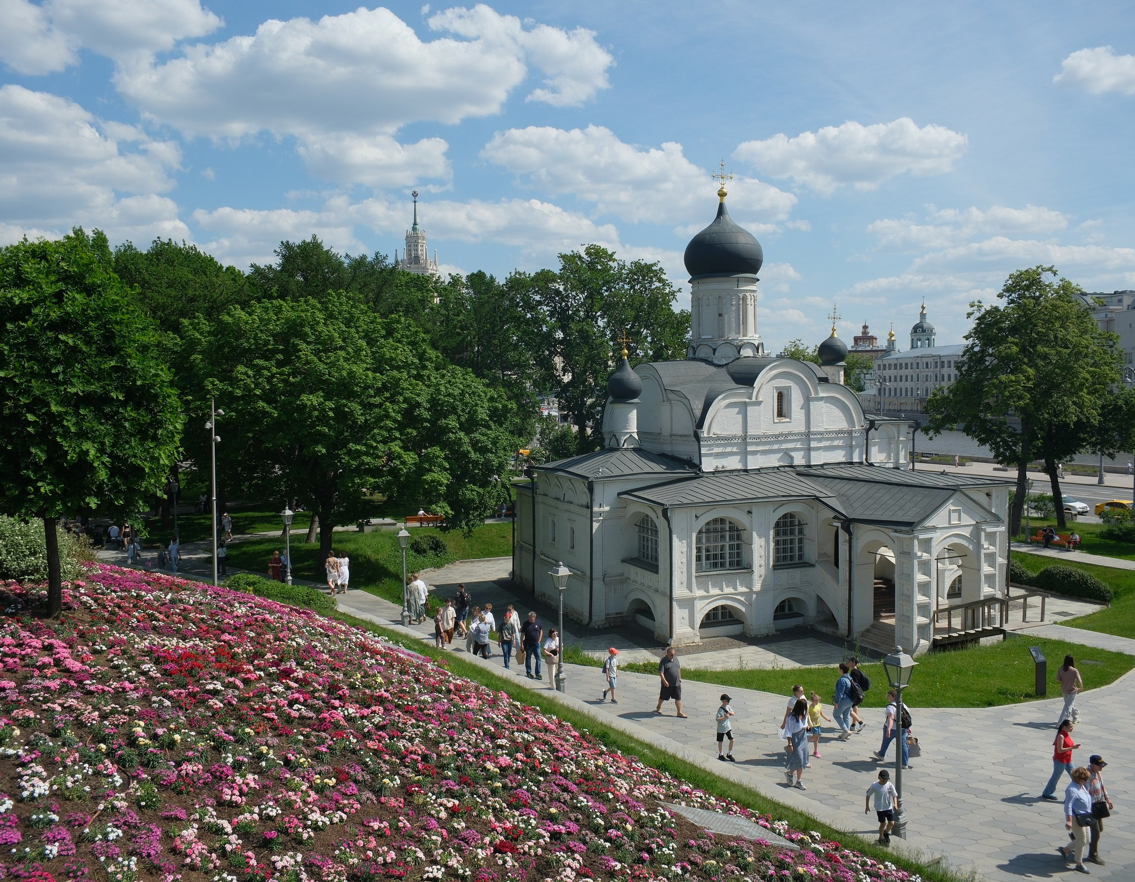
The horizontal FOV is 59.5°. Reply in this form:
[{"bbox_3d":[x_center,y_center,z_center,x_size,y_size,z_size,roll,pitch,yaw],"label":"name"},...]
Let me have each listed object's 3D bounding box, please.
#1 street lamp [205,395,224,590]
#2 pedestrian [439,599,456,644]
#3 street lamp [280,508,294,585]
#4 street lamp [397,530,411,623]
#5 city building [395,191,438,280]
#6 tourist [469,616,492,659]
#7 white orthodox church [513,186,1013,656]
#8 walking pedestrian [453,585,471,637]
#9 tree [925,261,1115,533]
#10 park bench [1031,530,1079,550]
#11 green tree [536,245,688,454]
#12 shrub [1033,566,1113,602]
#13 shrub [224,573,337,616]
[{"bbox_3d":[-14.751,2.225,41.500,0.750,7.900,0.600,-1,2,-20],"label":"street lamp"},{"bbox_3d":[-3.766,5.699,31.384,0.480,1.440,0.400,-1,2,-25],"label":"pedestrian"},{"bbox_3d":[-11.565,4.425,41.135,0.540,3.375,0.540,-1,2,-16],"label":"street lamp"},{"bbox_3d":[-5.568,4.633,33.835,0.460,3.370,0.460,-1,2,-10],"label":"street lamp"},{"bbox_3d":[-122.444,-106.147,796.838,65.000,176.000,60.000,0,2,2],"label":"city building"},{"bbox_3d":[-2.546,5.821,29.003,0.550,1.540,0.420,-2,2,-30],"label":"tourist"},{"bbox_3d":[7.935,-2.466,40.199,17.300,18.000,20.500,-1,2,-23],"label":"white orthodox church"},{"bbox_3d":[-3.429,5.516,32.205,0.550,1.720,0.520,1,3,32],"label":"walking pedestrian"},{"bbox_3d":[28.358,-2.615,61.680,12.000,16.600,11.300,1,2,26],"label":"tree"},{"bbox_3d":[26.803,5.448,54.363,0.700,0.770,2.800,-1,2,-24],"label":"park bench"},{"bbox_3d":[3.594,-5.596,83.581,12.900,21.788,12.500,0,2,2],"label":"green tree"},{"bbox_3d":[20.816,5.721,40.413,1.400,1.030,3.200,-1,2,-24],"label":"shrub"},{"bbox_3d":[-11.218,5.697,38.233,6.600,0.750,1.500,2,3,40],"label":"shrub"}]

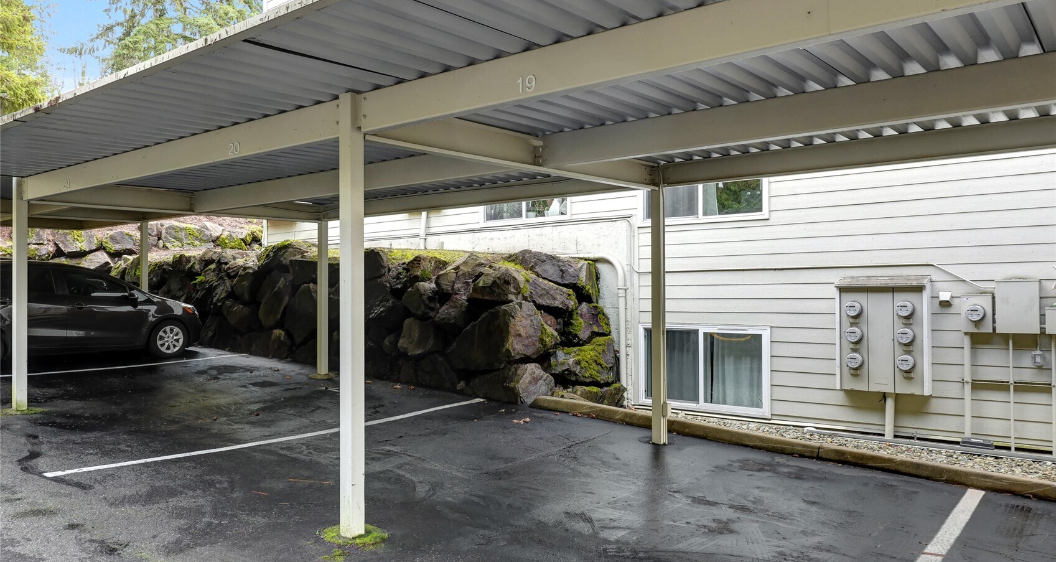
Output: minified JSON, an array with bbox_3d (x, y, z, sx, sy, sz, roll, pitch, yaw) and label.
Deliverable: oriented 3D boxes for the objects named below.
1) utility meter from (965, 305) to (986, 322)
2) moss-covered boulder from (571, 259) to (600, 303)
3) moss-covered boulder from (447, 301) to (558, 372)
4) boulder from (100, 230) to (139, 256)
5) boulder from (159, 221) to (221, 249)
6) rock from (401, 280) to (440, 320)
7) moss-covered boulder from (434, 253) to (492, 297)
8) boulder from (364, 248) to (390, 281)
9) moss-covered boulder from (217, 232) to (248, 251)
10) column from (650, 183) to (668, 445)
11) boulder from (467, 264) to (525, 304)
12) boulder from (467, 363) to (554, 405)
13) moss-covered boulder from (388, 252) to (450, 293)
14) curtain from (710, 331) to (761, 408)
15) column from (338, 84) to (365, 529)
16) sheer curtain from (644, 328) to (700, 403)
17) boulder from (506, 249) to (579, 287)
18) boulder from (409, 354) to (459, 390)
[{"bbox_3d":[3.960,0.288,6.748,0.165,0.165,0.120,-1,-1,39],"label":"utility meter"},{"bbox_3d":[0.698,0.000,9.289,0.380,0.560,0.360,-1,-1,19],"label":"moss-covered boulder"},{"bbox_3d":[-0.327,0.743,10.251,1.350,0.900,0.650,-1,-1,39],"label":"moss-covered boulder"},{"bbox_3d":[-9.931,-0.932,18.527,0.880,0.660,0.680,0,-1,9],"label":"boulder"},{"bbox_3d":[-7.096,-0.970,16.000,1.200,0.570,0.700,0,-1,9],"label":"boulder"},{"bbox_3d":[-1.418,0.254,10.200,0.500,0.460,0.450,-1,-1,18],"label":"rock"},{"bbox_3d":[-0.934,-0.088,10.864,0.800,0.580,0.520,-1,-1,39],"label":"moss-covered boulder"},{"bbox_3d":[-2.458,-0.264,12.183,0.650,0.470,0.550,-1,-1,39],"label":"boulder"},{"bbox_3d":[-5.942,-0.795,15.300,0.620,0.370,0.480,0,-1,9],"label":"moss-covered boulder"},{"bbox_3d":[1.294,0.305,7.547,0.108,2.608,0.108,-1,-1,39],"label":"column"},{"bbox_3d":[-0.381,0.041,9.400,0.680,0.470,0.520,-1,-1,18],"label":"boulder"},{"bbox_3d":[-0.202,1.175,8.900,0.850,0.460,0.580,-1,-1,40],"label":"boulder"},{"bbox_3d":[-1.508,-0.115,10.600,0.800,0.520,0.550,-1,-1,18],"label":"moss-covered boulder"},{"bbox_3d":[2.308,0.982,8.484,0.680,0.970,0.090,-1,-1,39],"label":"curtain"},{"bbox_3d":[-1.028,0.197,4.450,0.104,2.570,0.104,-1,-1,40],"label":"column"},{"bbox_3d":[1.633,0.960,8.650,0.730,0.860,0.080,-1,-1,40],"label":"sheer curtain"},{"bbox_3d":[0.176,-0.161,9.300,0.850,0.440,0.500,0,-1,-6],"label":"boulder"},{"bbox_3d":[-1.158,1.143,9.600,0.620,0.450,0.420,-1,-1,40],"label":"boulder"}]

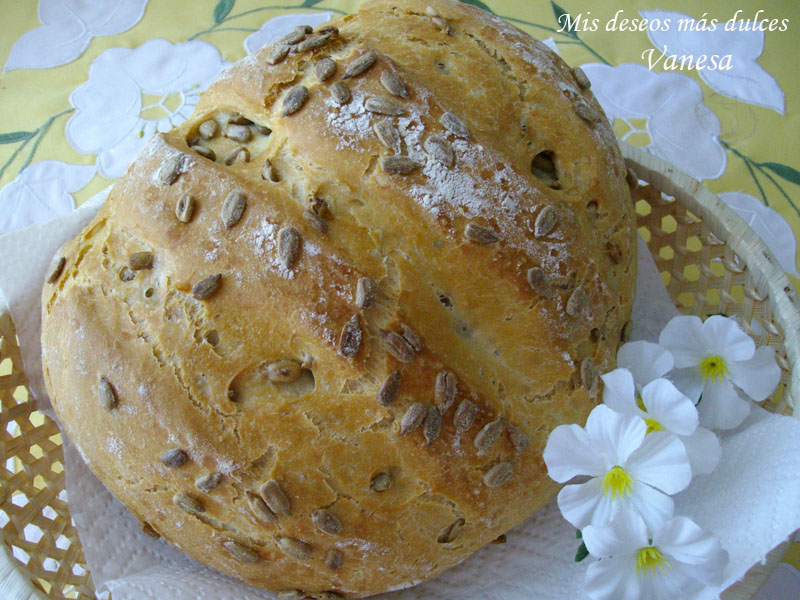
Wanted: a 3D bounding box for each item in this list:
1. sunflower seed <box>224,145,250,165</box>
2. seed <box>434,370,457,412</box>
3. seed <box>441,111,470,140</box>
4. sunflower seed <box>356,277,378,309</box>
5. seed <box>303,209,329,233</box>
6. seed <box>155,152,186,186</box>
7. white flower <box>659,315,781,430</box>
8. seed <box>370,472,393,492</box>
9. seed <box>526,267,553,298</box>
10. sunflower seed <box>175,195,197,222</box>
[{"bbox_3d":[-0.047,-0.042,0.243,0.010,0.004,0.005,-32,65,-6],"label":"sunflower seed"},{"bbox_3d":[0.012,0.024,0.218,0.005,0.004,0.011,7,85,-13],"label":"seed"},{"bbox_3d":[0.016,-0.050,0.239,0.010,0.003,0.005,42,70,4],"label":"seed"},{"bbox_3d":[-0.009,-0.002,0.217,0.005,0.003,0.009,11,83,-5],"label":"sunflower seed"},{"bbox_3d":[-0.024,-0.022,0.235,0.010,0.003,0.004,40,27,14],"label":"seed"},{"bbox_3d":[-0.075,-0.043,0.274,0.006,0.003,0.012,27,79,11],"label":"seed"},{"bbox_3d":[0.111,0.025,0.288,0.040,0.014,0.038,0,72,11],"label":"white flower"},{"bbox_3d":[-0.005,0.052,0.240,0.008,0.003,0.005,-34,92,-7],"label":"seed"},{"bbox_3d":[0.040,-0.005,0.236,0.005,0.003,0.010,-34,101,-23],"label":"seed"},{"bbox_3d":[-0.068,-0.029,0.263,0.006,0.003,0.009,4,77,4],"label":"sunflower seed"}]

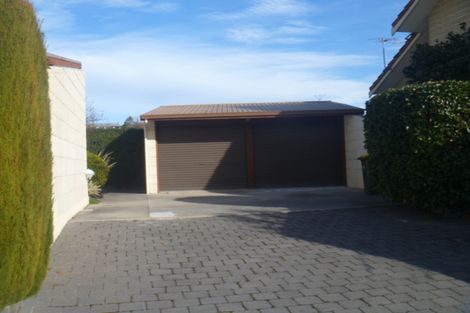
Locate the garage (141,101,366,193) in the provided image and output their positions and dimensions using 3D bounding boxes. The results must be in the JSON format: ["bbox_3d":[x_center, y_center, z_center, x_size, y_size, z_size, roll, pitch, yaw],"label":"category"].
[{"bbox_3d":[0.460,-0.450,16.700,6.400,3.050,7.300,-2,-1,-1],"label":"garage"}]

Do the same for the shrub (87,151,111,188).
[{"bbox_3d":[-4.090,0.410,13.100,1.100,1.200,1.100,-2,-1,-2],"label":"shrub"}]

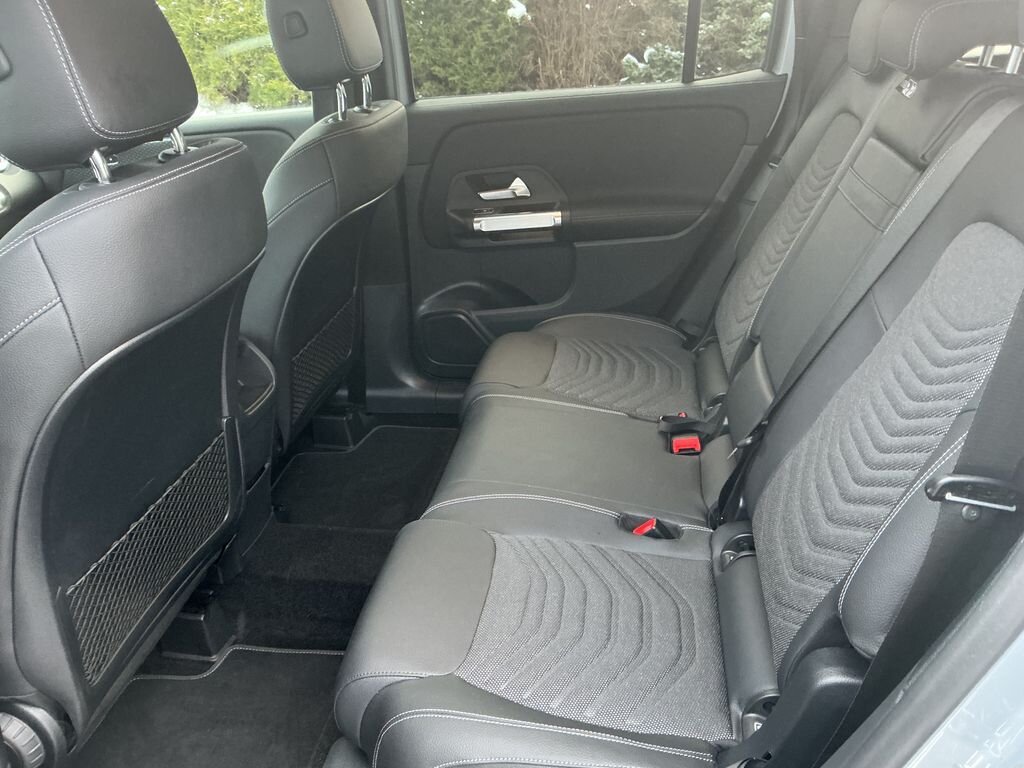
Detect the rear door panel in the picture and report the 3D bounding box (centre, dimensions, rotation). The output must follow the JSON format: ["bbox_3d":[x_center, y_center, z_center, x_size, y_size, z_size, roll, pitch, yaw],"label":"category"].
[{"bbox_3d":[0.162,-0.311,1.900,0.790,0.690,0.120,3,25,9],"label":"rear door panel"}]

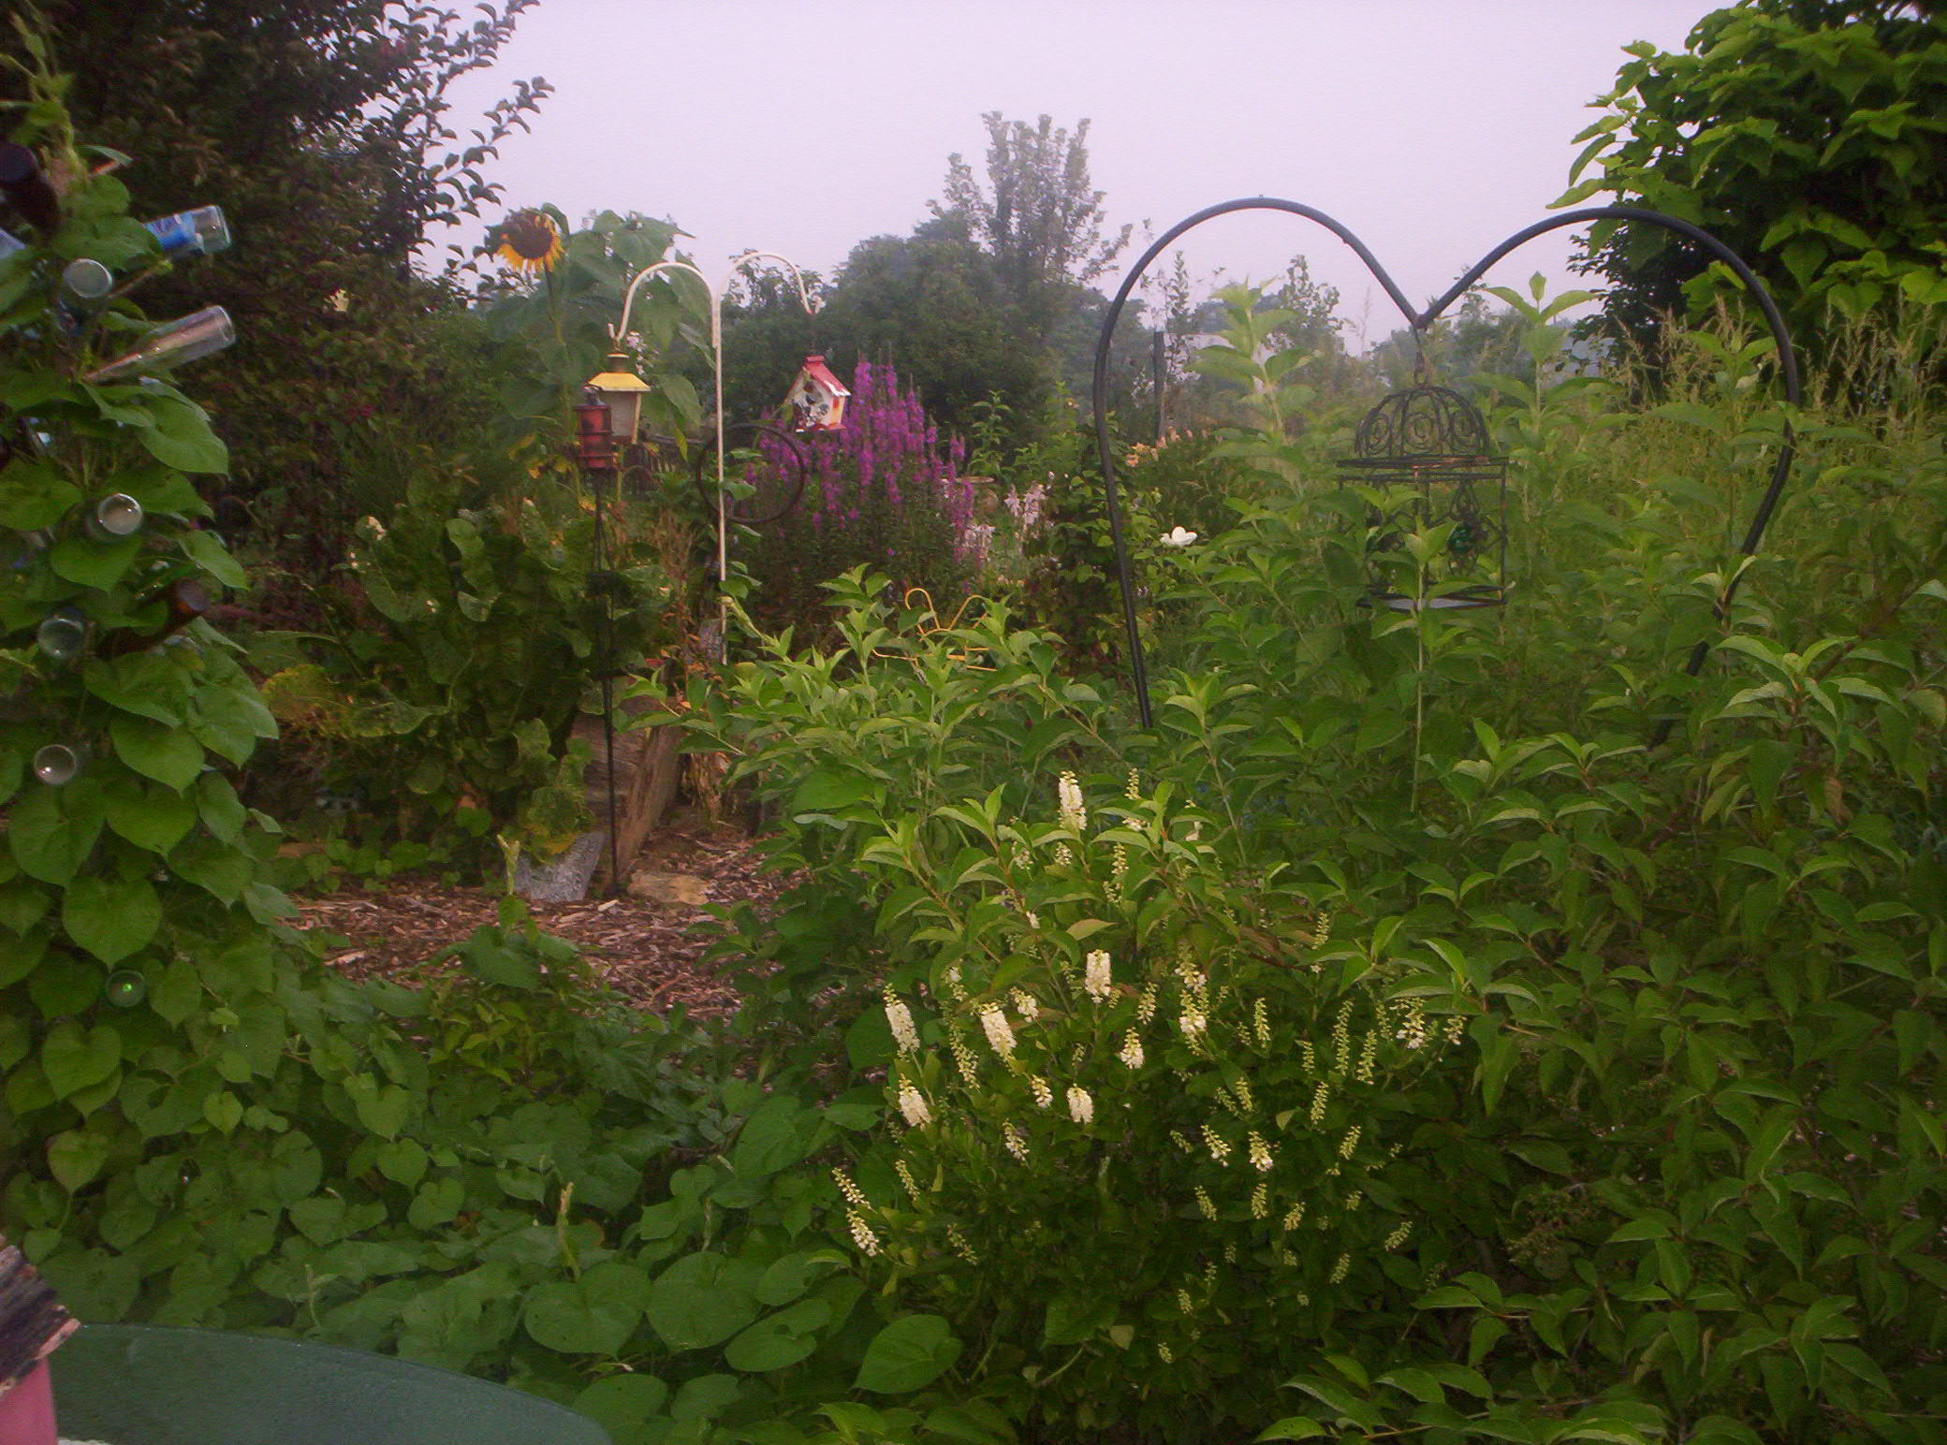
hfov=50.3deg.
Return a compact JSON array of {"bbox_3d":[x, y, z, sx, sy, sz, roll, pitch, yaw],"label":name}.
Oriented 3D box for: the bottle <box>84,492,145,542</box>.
[{"bbox_3d":[-1.342,-0.308,3.227,0.066,0.066,0.245,-6,1,-29],"label":"bottle"}]

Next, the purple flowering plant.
[{"bbox_3d":[-0.435,-0.553,8.213,0.970,1.670,0.900,-1,9,-3],"label":"purple flowering plant"}]

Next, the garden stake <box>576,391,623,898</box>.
[{"bbox_3d":[-1.150,-0.214,6.442,0.120,1.570,0.120,-2,9,-10],"label":"garden stake"}]

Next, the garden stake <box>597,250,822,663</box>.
[{"bbox_3d":[-0.866,-0.533,6.899,0.720,2.050,0.080,-2,9,-7],"label":"garden stake"}]

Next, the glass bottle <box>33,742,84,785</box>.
[{"bbox_3d":[-1.450,0.058,3.317,0.066,0.066,0.245,-4,4,-17],"label":"glass bottle"}]

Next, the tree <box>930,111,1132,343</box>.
[{"bbox_3d":[0.733,-4.979,25.539,2.550,5.000,2.500,-1,9,2],"label":"tree"}]

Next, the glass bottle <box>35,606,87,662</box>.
[{"bbox_3d":[-1.390,-0.148,3.173,0.066,0.066,0.245,-4,10,-21],"label":"glass bottle"}]

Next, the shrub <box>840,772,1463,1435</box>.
[{"bbox_3d":[0.266,0.606,3.082,0.880,0.940,0.820,0,9,5],"label":"shrub"}]

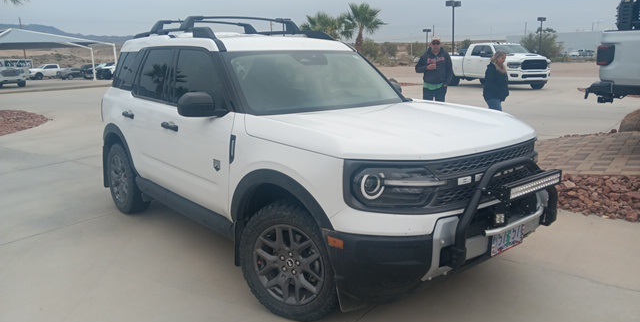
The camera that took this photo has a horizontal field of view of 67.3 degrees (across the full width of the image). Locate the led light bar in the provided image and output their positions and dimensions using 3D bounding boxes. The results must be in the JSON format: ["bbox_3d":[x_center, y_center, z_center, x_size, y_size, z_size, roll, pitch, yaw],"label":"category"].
[{"bbox_3d":[1.065,0.113,2.439,0.540,0.075,0.085,-11,15,-39],"label":"led light bar"}]

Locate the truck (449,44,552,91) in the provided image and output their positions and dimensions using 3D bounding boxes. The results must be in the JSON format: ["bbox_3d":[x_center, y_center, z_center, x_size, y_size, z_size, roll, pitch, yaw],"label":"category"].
[{"bbox_3d":[8.302,-4.527,22.956,2.100,2.020,6.200,-4,12,-13],"label":"truck"}]

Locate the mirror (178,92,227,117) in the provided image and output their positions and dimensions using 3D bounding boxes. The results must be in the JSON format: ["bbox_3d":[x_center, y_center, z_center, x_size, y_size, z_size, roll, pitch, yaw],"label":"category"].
[{"bbox_3d":[-0.753,-0.371,3.046,0.250,0.180,0.150,-11,15,-39],"label":"mirror"}]

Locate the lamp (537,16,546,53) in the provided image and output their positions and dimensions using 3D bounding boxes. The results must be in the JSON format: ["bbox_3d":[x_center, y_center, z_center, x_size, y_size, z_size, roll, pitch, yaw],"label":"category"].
[{"bbox_3d":[31.435,-16.954,68.637,1.250,6.800,0.750,-6,13,-21],"label":"lamp"}]

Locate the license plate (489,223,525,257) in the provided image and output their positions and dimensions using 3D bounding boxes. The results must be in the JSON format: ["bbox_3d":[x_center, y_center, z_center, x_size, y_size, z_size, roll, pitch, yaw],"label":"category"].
[{"bbox_3d":[1.011,0.401,2.571,0.310,0.160,0.020,-11,15,-39],"label":"license plate"}]

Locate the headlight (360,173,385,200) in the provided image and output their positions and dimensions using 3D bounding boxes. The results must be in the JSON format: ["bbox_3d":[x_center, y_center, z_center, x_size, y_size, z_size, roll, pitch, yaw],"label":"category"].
[{"bbox_3d":[0.241,0.115,2.183,0.130,0.130,0.080,-8,14,-31],"label":"headlight"}]

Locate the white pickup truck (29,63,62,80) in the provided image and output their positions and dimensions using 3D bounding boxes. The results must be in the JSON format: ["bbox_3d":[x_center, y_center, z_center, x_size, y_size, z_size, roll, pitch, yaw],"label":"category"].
[{"bbox_3d":[-35.574,-11.688,62.910,2.050,1.950,5.800,4,13,24],"label":"white pickup truck"}]

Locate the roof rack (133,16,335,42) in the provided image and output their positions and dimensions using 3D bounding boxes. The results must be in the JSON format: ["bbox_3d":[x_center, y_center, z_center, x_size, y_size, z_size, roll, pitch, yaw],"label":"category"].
[{"bbox_3d":[-0.842,-1.177,4.454,1.200,0.250,1.780,-11,15,-39],"label":"roof rack"}]

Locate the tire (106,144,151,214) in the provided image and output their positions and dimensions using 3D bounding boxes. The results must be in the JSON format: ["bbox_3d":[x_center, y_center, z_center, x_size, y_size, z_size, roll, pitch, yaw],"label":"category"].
[{"bbox_3d":[-1.843,0.150,4.703,0.235,0.720,0.720,-11,15,-39],"label":"tire"}]

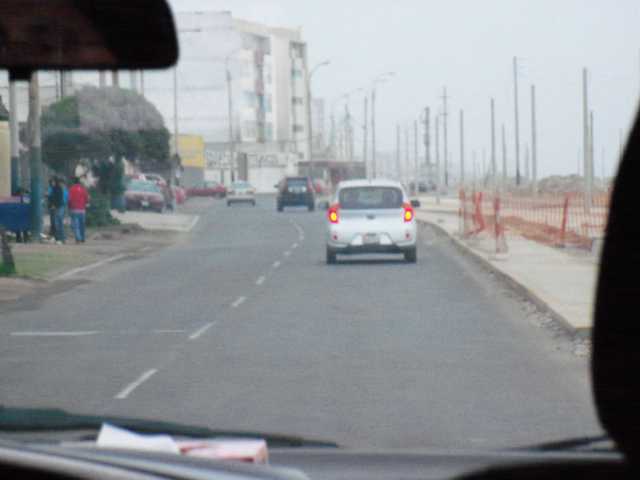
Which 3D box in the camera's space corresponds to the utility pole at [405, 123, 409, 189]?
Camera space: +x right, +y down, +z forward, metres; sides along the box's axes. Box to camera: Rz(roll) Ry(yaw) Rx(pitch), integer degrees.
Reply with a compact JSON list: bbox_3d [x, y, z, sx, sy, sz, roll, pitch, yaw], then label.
[{"bbox_3d":[7.529,-7.010,280.000,0.200,5.900,0.200,-1,1,0],"label":"utility pole"}]

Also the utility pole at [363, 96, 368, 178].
[{"bbox_3d":[3.980,-7.963,275.075,0.250,8.300,0.250,-1,1,0],"label":"utility pole"}]

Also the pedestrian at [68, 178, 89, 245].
[{"bbox_3d":[-5.971,-0.729,80.000,0.500,1.660,0.320,-1,1,14],"label":"pedestrian"}]

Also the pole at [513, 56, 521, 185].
[{"bbox_3d":[18.144,-10.960,298.000,0.300,12.000,0.300,-1,1,0],"label":"pole"}]

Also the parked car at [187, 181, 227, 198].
[{"bbox_3d":[-9.307,-4.105,263.000,3.900,1.400,1.620,-1,1,21],"label":"parked car"}]

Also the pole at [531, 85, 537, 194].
[{"bbox_3d":[11.112,-4.959,168.000,0.200,6.200,0.200,-1,1,0],"label":"pole"}]

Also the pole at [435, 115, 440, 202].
[{"bbox_3d":[7.502,-5.102,206.950,0.190,5.600,0.190,-1,1,0],"label":"pole"}]

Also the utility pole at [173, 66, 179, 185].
[{"bbox_3d":[-7.549,-5.832,167.923,0.170,8.500,0.170,-1,1,0],"label":"utility pole"}]

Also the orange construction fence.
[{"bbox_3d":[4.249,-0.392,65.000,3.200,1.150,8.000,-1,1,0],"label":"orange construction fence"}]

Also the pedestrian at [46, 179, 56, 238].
[{"bbox_3d":[-7.179,-0.852,87.000,0.460,1.610,0.320,-2,1,-30],"label":"pedestrian"}]

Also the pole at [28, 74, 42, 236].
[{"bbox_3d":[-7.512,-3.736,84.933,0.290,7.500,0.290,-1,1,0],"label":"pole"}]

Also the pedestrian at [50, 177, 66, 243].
[{"bbox_3d":[-6.466,-0.722,80.000,0.480,1.660,0.320,-1,1,27],"label":"pedestrian"}]

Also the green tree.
[{"bbox_3d":[-9.106,-3.775,138.000,5.400,5.500,5.000,-1,1,0],"label":"green tree"}]

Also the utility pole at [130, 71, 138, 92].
[{"bbox_3d":[-8.839,-6.252,155.000,0.290,9.000,0.290,-1,1,0],"label":"utility pole"}]

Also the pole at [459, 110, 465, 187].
[{"bbox_3d":[9.232,-5.621,210.051,0.200,5.700,0.200,-1,1,0],"label":"pole"}]

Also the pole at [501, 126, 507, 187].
[{"bbox_3d":[15.835,-7.003,278.000,0.220,5.900,0.220,-1,1,0],"label":"pole"}]

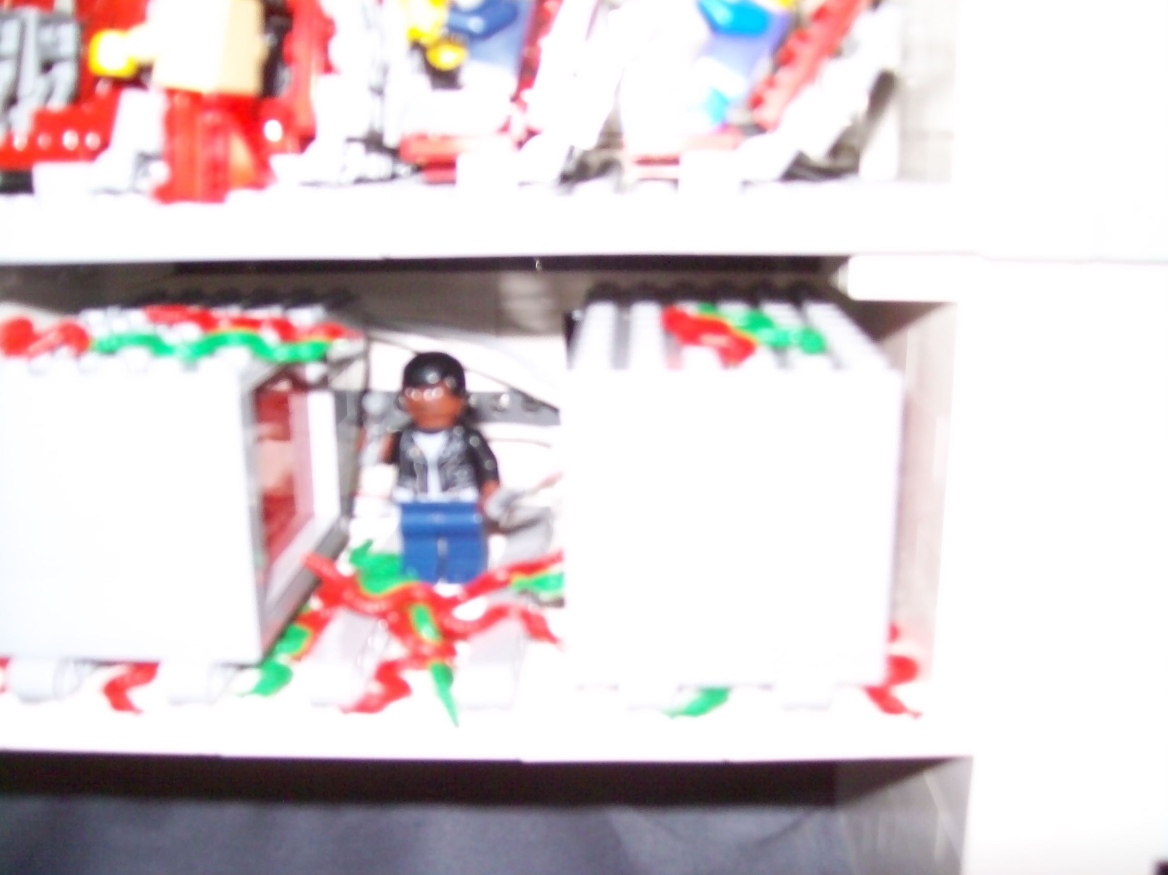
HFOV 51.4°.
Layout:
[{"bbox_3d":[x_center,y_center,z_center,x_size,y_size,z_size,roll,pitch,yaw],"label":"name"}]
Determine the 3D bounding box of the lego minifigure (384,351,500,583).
[{"bbox_3d":[-0.026,0.006,0.224,0.022,0.043,0.014,-1,16,5],"label":"lego minifigure"}]

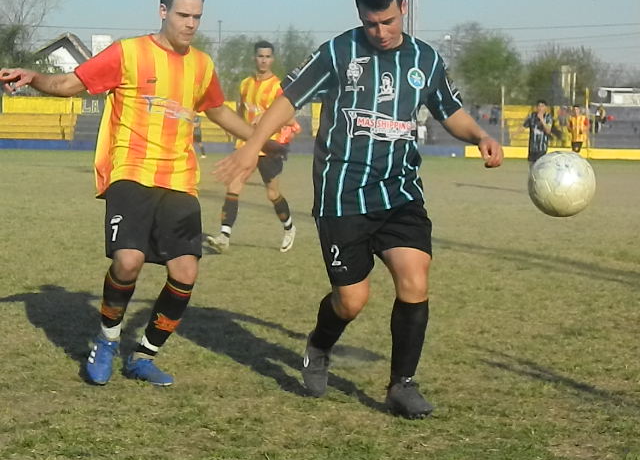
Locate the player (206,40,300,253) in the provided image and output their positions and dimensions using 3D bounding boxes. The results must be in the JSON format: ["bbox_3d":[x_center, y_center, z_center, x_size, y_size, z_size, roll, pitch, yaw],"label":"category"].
[{"bbox_3d":[-0.540,-0.675,12.700,0.600,1.710,0.520,4,5,33],"label":"player"}]

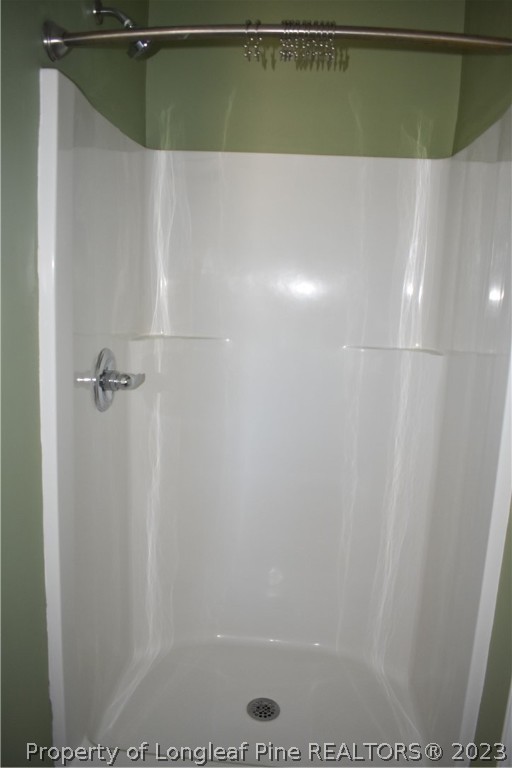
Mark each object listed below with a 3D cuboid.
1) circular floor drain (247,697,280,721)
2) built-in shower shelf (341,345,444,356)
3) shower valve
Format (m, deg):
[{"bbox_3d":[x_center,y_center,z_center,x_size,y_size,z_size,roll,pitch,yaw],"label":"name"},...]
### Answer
[{"bbox_3d":[0.026,1.089,1.925,0.110,0.012,0.110,2,10,0],"label":"circular floor drain"},{"bbox_3d":[0.475,-0.109,1.976,0.340,0.025,0.090,3,10,3],"label":"built-in shower shelf"},{"bbox_3d":[-0.398,-0.010,1.706,0.100,0.180,0.180,3,10,3],"label":"shower valve"}]

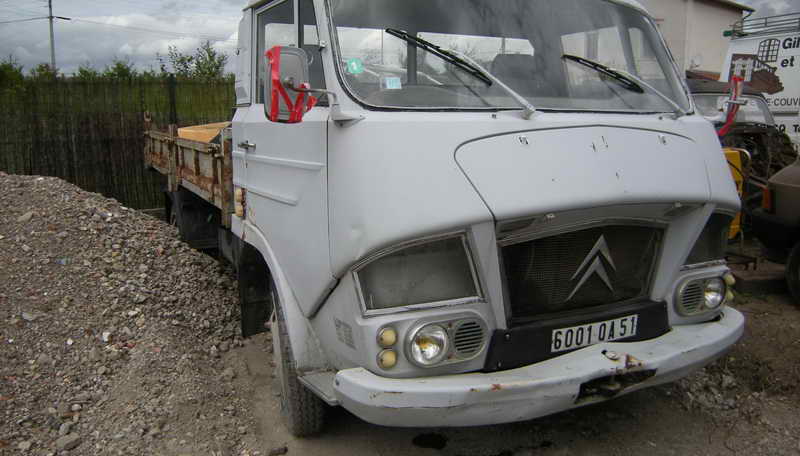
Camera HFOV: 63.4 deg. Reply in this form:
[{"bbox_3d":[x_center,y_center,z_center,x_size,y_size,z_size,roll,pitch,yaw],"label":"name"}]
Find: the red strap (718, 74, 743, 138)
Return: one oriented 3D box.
[{"bbox_3d":[1.689,-0.616,3.307,0.100,0.310,0.090,-5,12,-28],"label":"red strap"}]

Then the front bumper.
[{"bbox_3d":[0.770,0.559,2.699,2.140,0.185,0.400,-5,12,-28],"label":"front bumper"}]

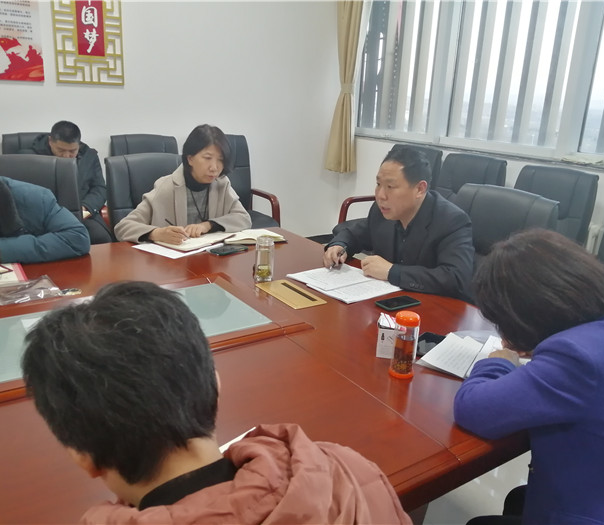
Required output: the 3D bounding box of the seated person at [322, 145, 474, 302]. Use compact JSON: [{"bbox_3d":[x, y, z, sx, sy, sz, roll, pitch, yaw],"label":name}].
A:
[{"bbox_3d":[0.363,0.145,2.062,0.780,1.220,0.720,-8,21,-32],"label":"seated person"}]

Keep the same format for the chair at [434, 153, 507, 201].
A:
[{"bbox_3d":[0.957,-0.195,3.579,0.630,1.020,0.580,-8,21,-32],"label":"chair"}]

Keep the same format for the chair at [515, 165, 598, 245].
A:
[{"bbox_3d":[1.280,-0.027,3.108,0.630,1.010,0.580,-8,21,-32],"label":"chair"}]

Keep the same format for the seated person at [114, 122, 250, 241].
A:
[{"bbox_3d":[-0.554,-0.026,2.471,0.640,1.220,0.800,-7,20,-29],"label":"seated person"}]

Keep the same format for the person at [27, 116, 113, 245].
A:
[{"bbox_3d":[-1.395,-0.284,3.269,0.580,1.160,0.800,-8,21,-32],"label":"person"}]

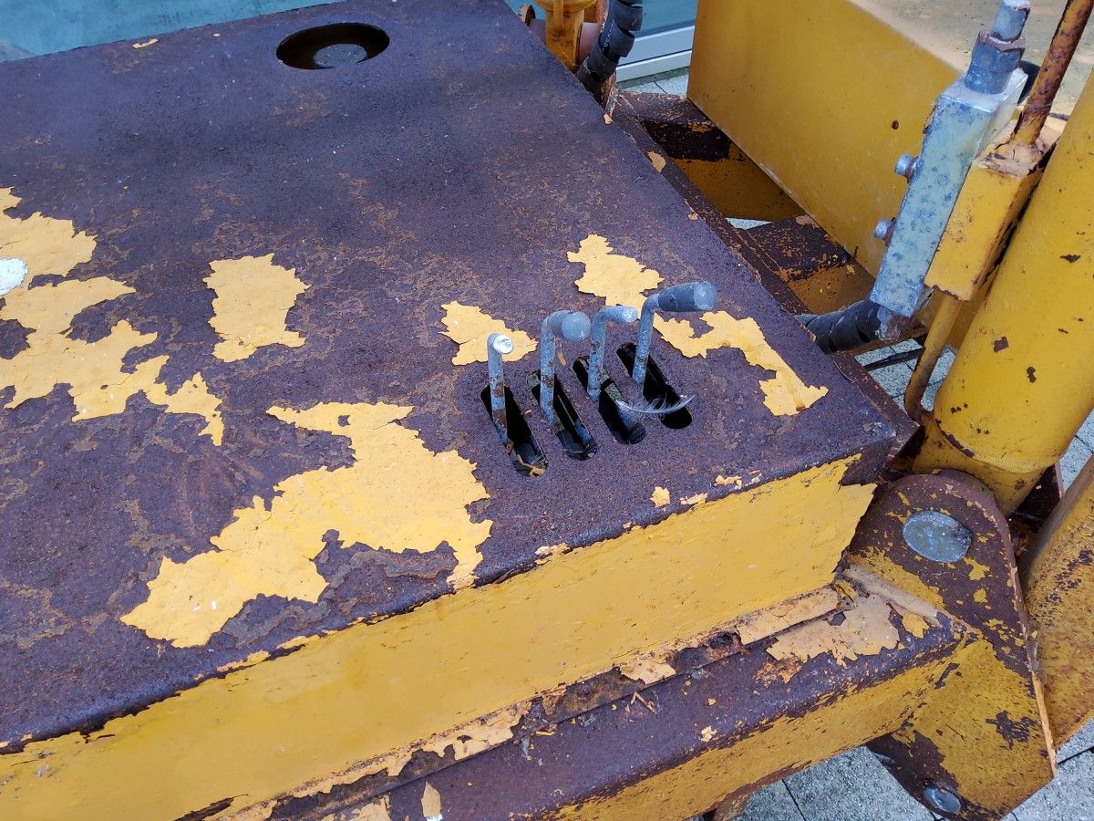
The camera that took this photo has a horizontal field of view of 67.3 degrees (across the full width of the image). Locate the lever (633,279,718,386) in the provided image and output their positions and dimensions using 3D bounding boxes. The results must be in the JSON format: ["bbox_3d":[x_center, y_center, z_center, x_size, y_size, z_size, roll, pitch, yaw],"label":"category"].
[{"bbox_3d":[0.095,-0.053,0.637,0.029,0.157,0.072,-17,50,-14],"label":"lever"}]

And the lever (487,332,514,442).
[{"bbox_3d":[-0.033,-0.013,0.632,0.016,0.137,0.046,-17,50,-14],"label":"lever"}]

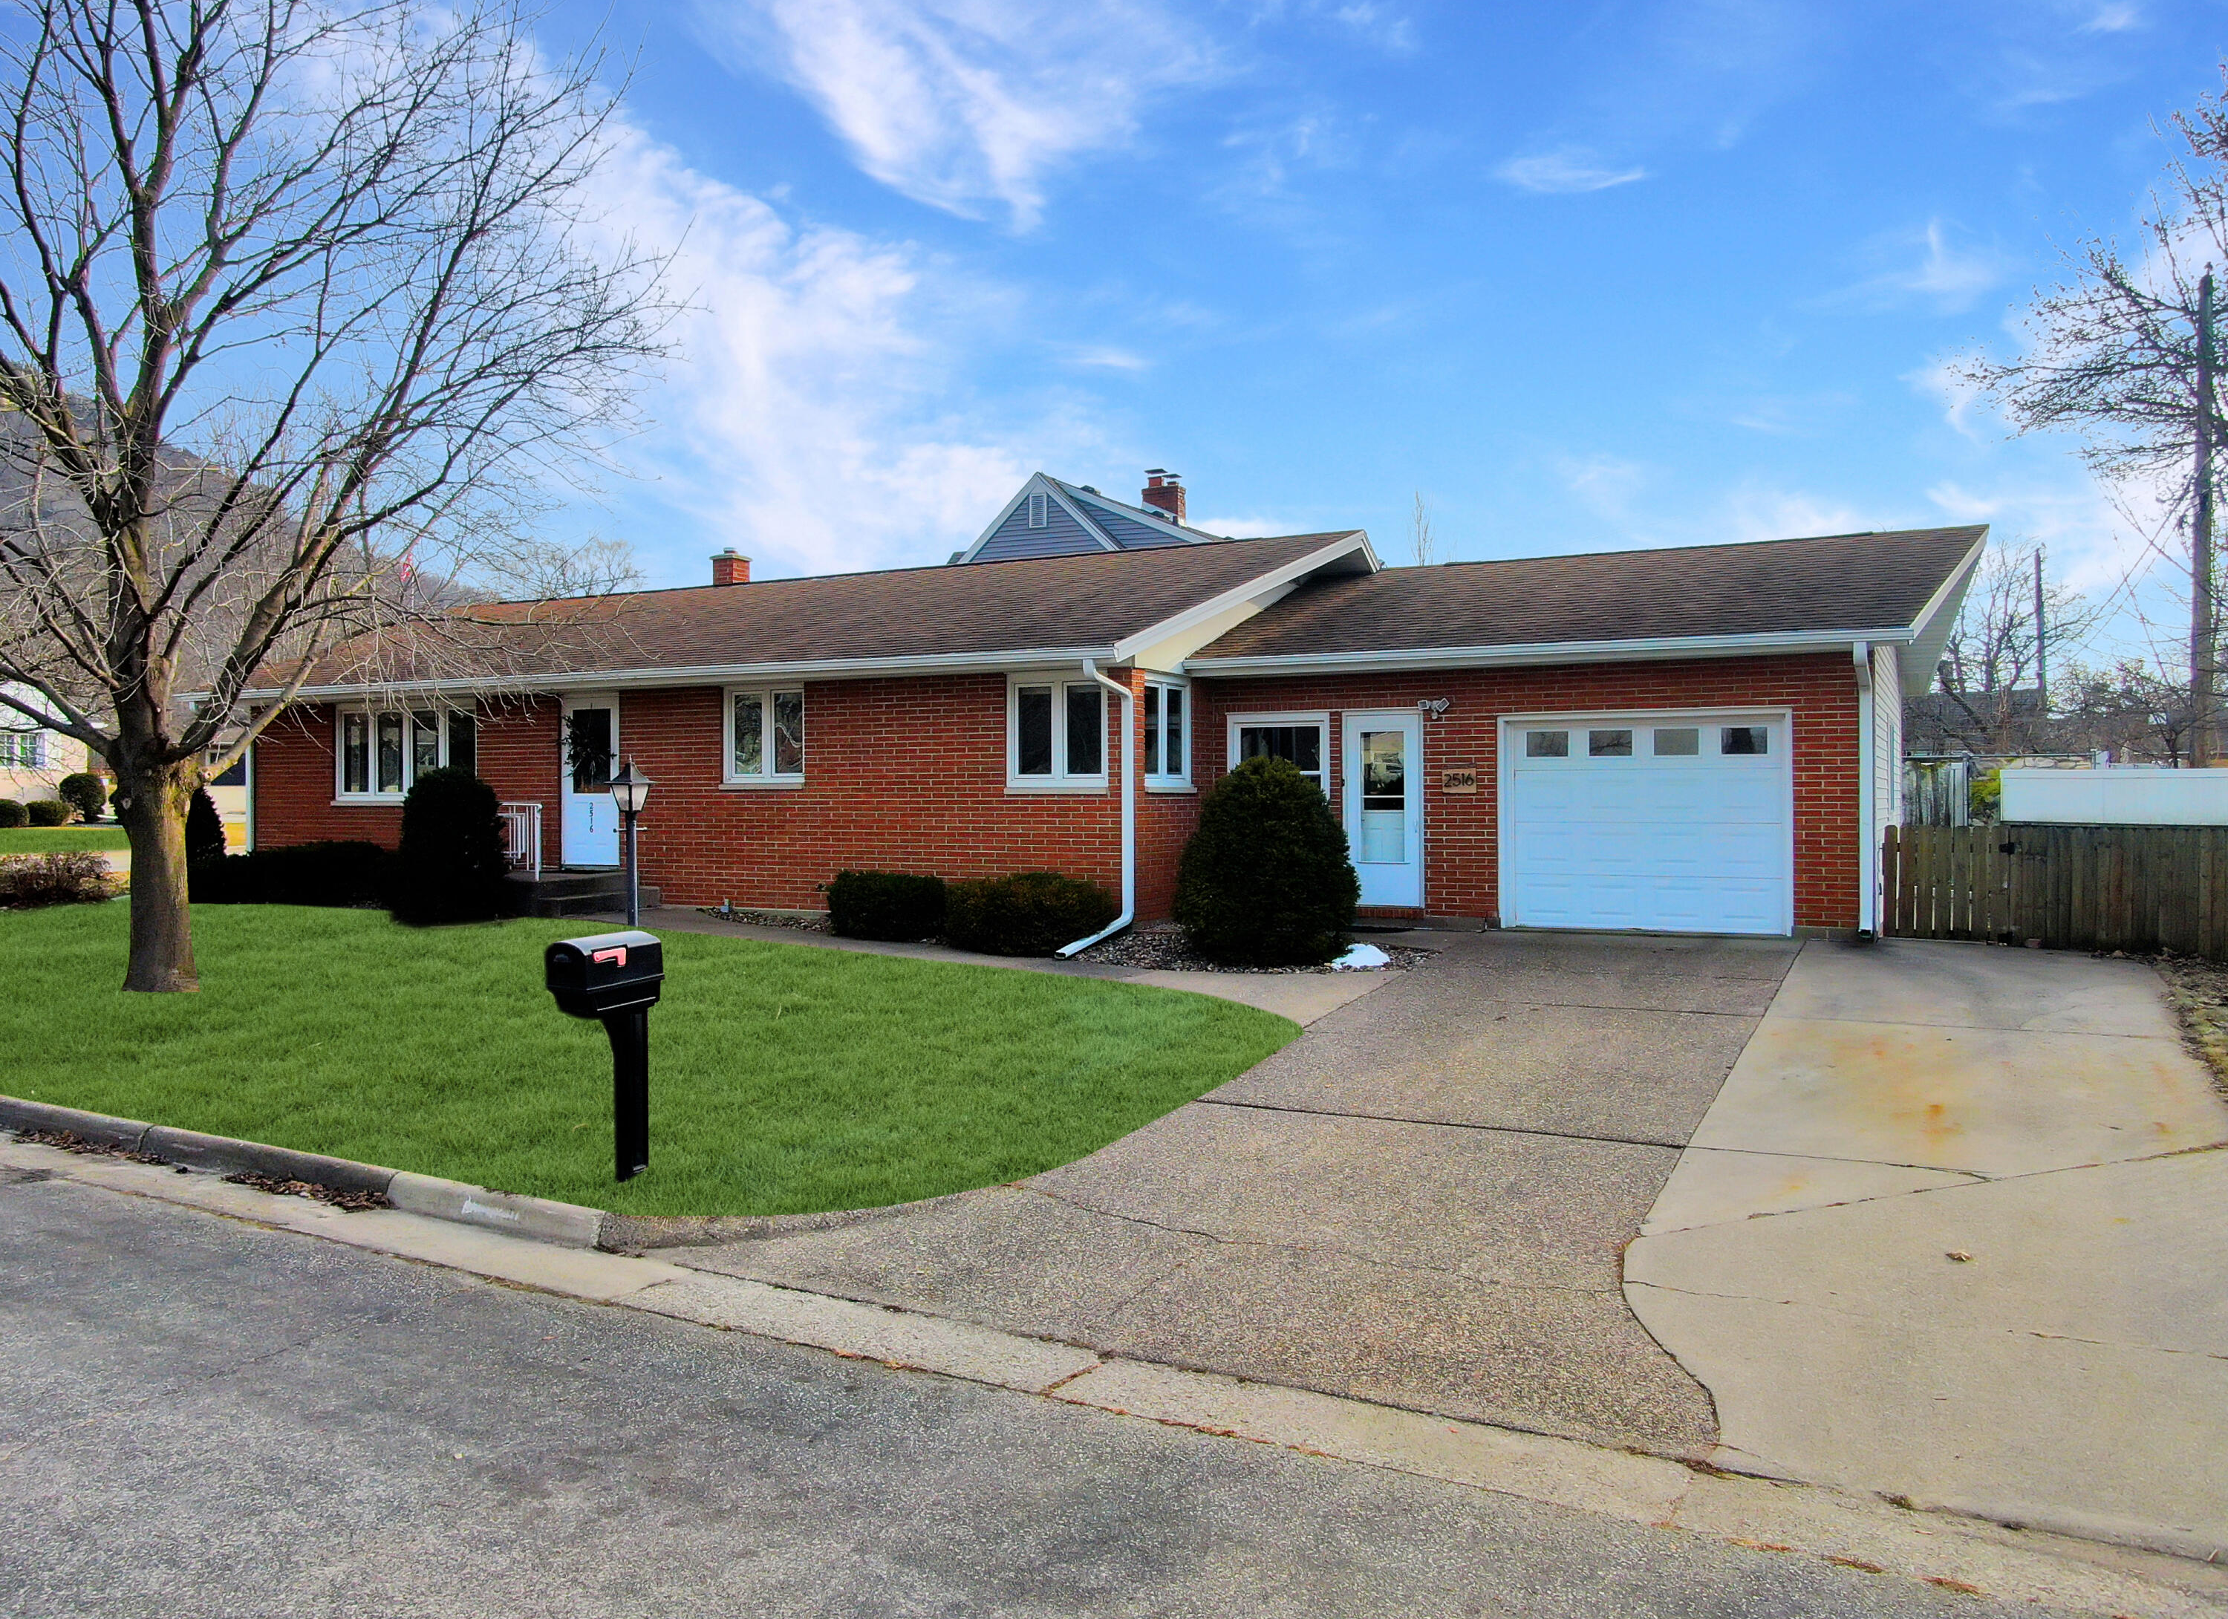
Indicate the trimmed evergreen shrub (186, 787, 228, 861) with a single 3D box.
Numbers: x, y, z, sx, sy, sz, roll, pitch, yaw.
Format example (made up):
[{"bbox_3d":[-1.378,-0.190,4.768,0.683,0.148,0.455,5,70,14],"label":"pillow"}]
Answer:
[{"bbox_3d":[-13.500,0.501,22.800,0.850,1.600,0.850,0,1,29],"label":"trimmed evergreen shrub"}]

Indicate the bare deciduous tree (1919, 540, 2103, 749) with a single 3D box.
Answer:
[{"bbox_3d":[29.200,-3.800,50.000,6.200,9.500,6.000,0,1,29],"label":"bare deciduous tree"}]

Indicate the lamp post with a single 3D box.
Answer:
[{"bbox_3d":[-5.234,0.341,16.800,0.360,1.880,0.360,0,1,29],"label":"lamp post"}]

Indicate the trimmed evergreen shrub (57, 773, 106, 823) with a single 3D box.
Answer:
[{"bbox_3d":[-32.072,-0.351,48.000,1.500,1.500,1.500,0,1,29],"label":"trimmed evergreen shrub"}]

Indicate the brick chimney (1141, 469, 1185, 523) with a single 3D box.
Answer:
[{"bbox_3d":[1.136,-7.067,35.000,0.920,1.280,0.450,0,1,29],"label":"brick chimney"}]

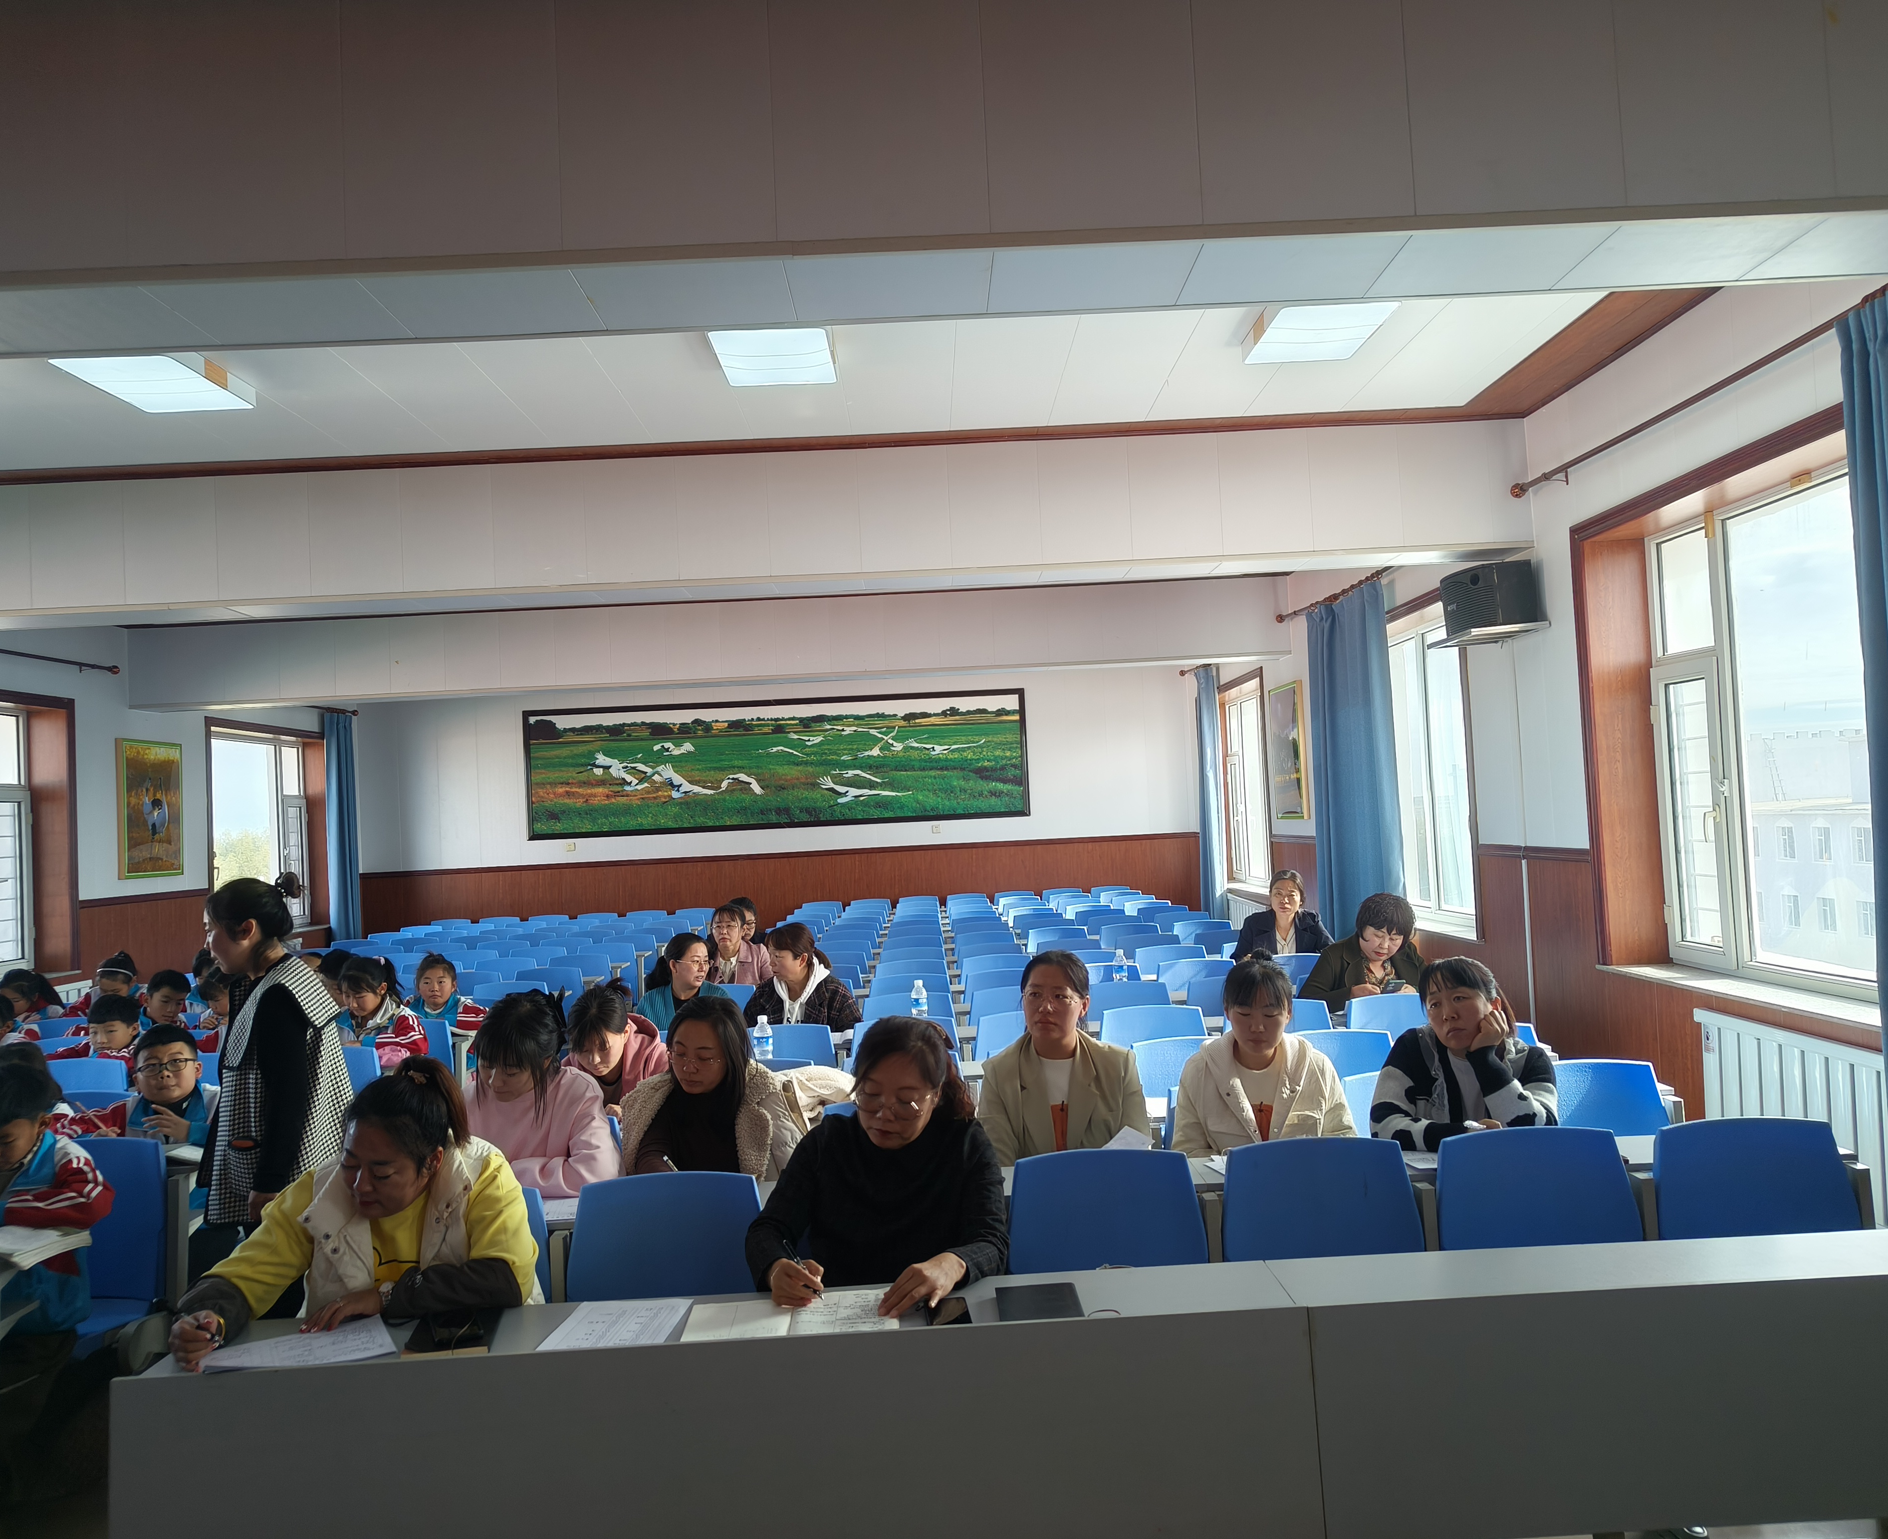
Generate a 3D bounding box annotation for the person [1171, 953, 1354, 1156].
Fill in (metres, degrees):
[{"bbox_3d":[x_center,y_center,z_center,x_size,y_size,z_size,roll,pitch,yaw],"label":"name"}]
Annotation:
[{"bbox_3d":[0.834,1.087,3.636,0.470,1.226,0.750,-3,-2,-1],"label":"person"}]

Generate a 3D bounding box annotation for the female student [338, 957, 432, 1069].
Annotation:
[{"bbox_3d":[-2.480,1.422,6.333,0.430,1.170,0.700,-4,-2,19],"label":"female student"}]

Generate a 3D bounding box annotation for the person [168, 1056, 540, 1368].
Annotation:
[{"bbox_3d":[-1.086,1.165,2.792,0.660,1.197,0.719,-3,-2,11],"label":"person"}]

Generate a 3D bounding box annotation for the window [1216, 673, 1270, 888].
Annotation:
[{"bbox_3d":[2.928,0.146,13.820,0.200,2.000,2.420,-3,-2,-1],"label":"window"}]

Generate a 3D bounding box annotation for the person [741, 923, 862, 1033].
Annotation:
[{"bbox_3d":[-0.589,1.253,5.991,0.511,1.192,0.750,-4,-2,23],"label":"person"}]

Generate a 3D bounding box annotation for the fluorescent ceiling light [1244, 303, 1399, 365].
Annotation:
[{"bbox_3d":[1.315,-1.569,4.999,0.390,0.089,0.572,-3,-2,-1],"label":"fluorescent ceiling light"}]

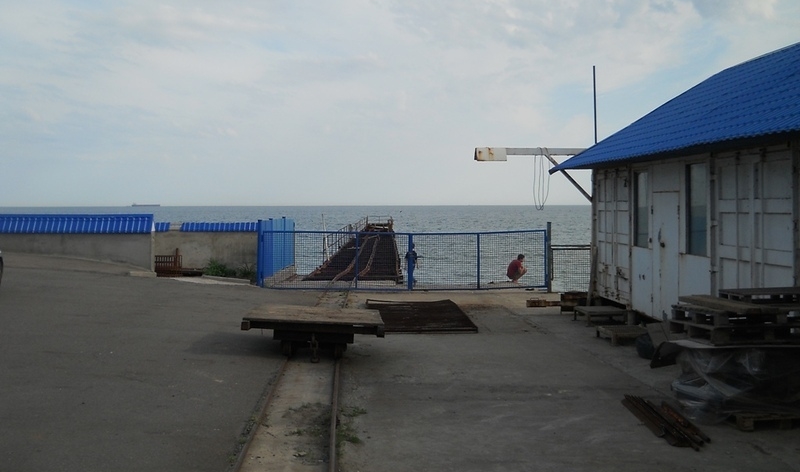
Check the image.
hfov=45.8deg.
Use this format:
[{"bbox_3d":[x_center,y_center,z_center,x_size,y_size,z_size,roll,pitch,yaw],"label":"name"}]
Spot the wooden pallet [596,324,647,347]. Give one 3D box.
[{"bbox_3d":[3.520,1.533,14.672,0.720,0.200,0.920,0,2,-3],"label":"wooden pallet"}]

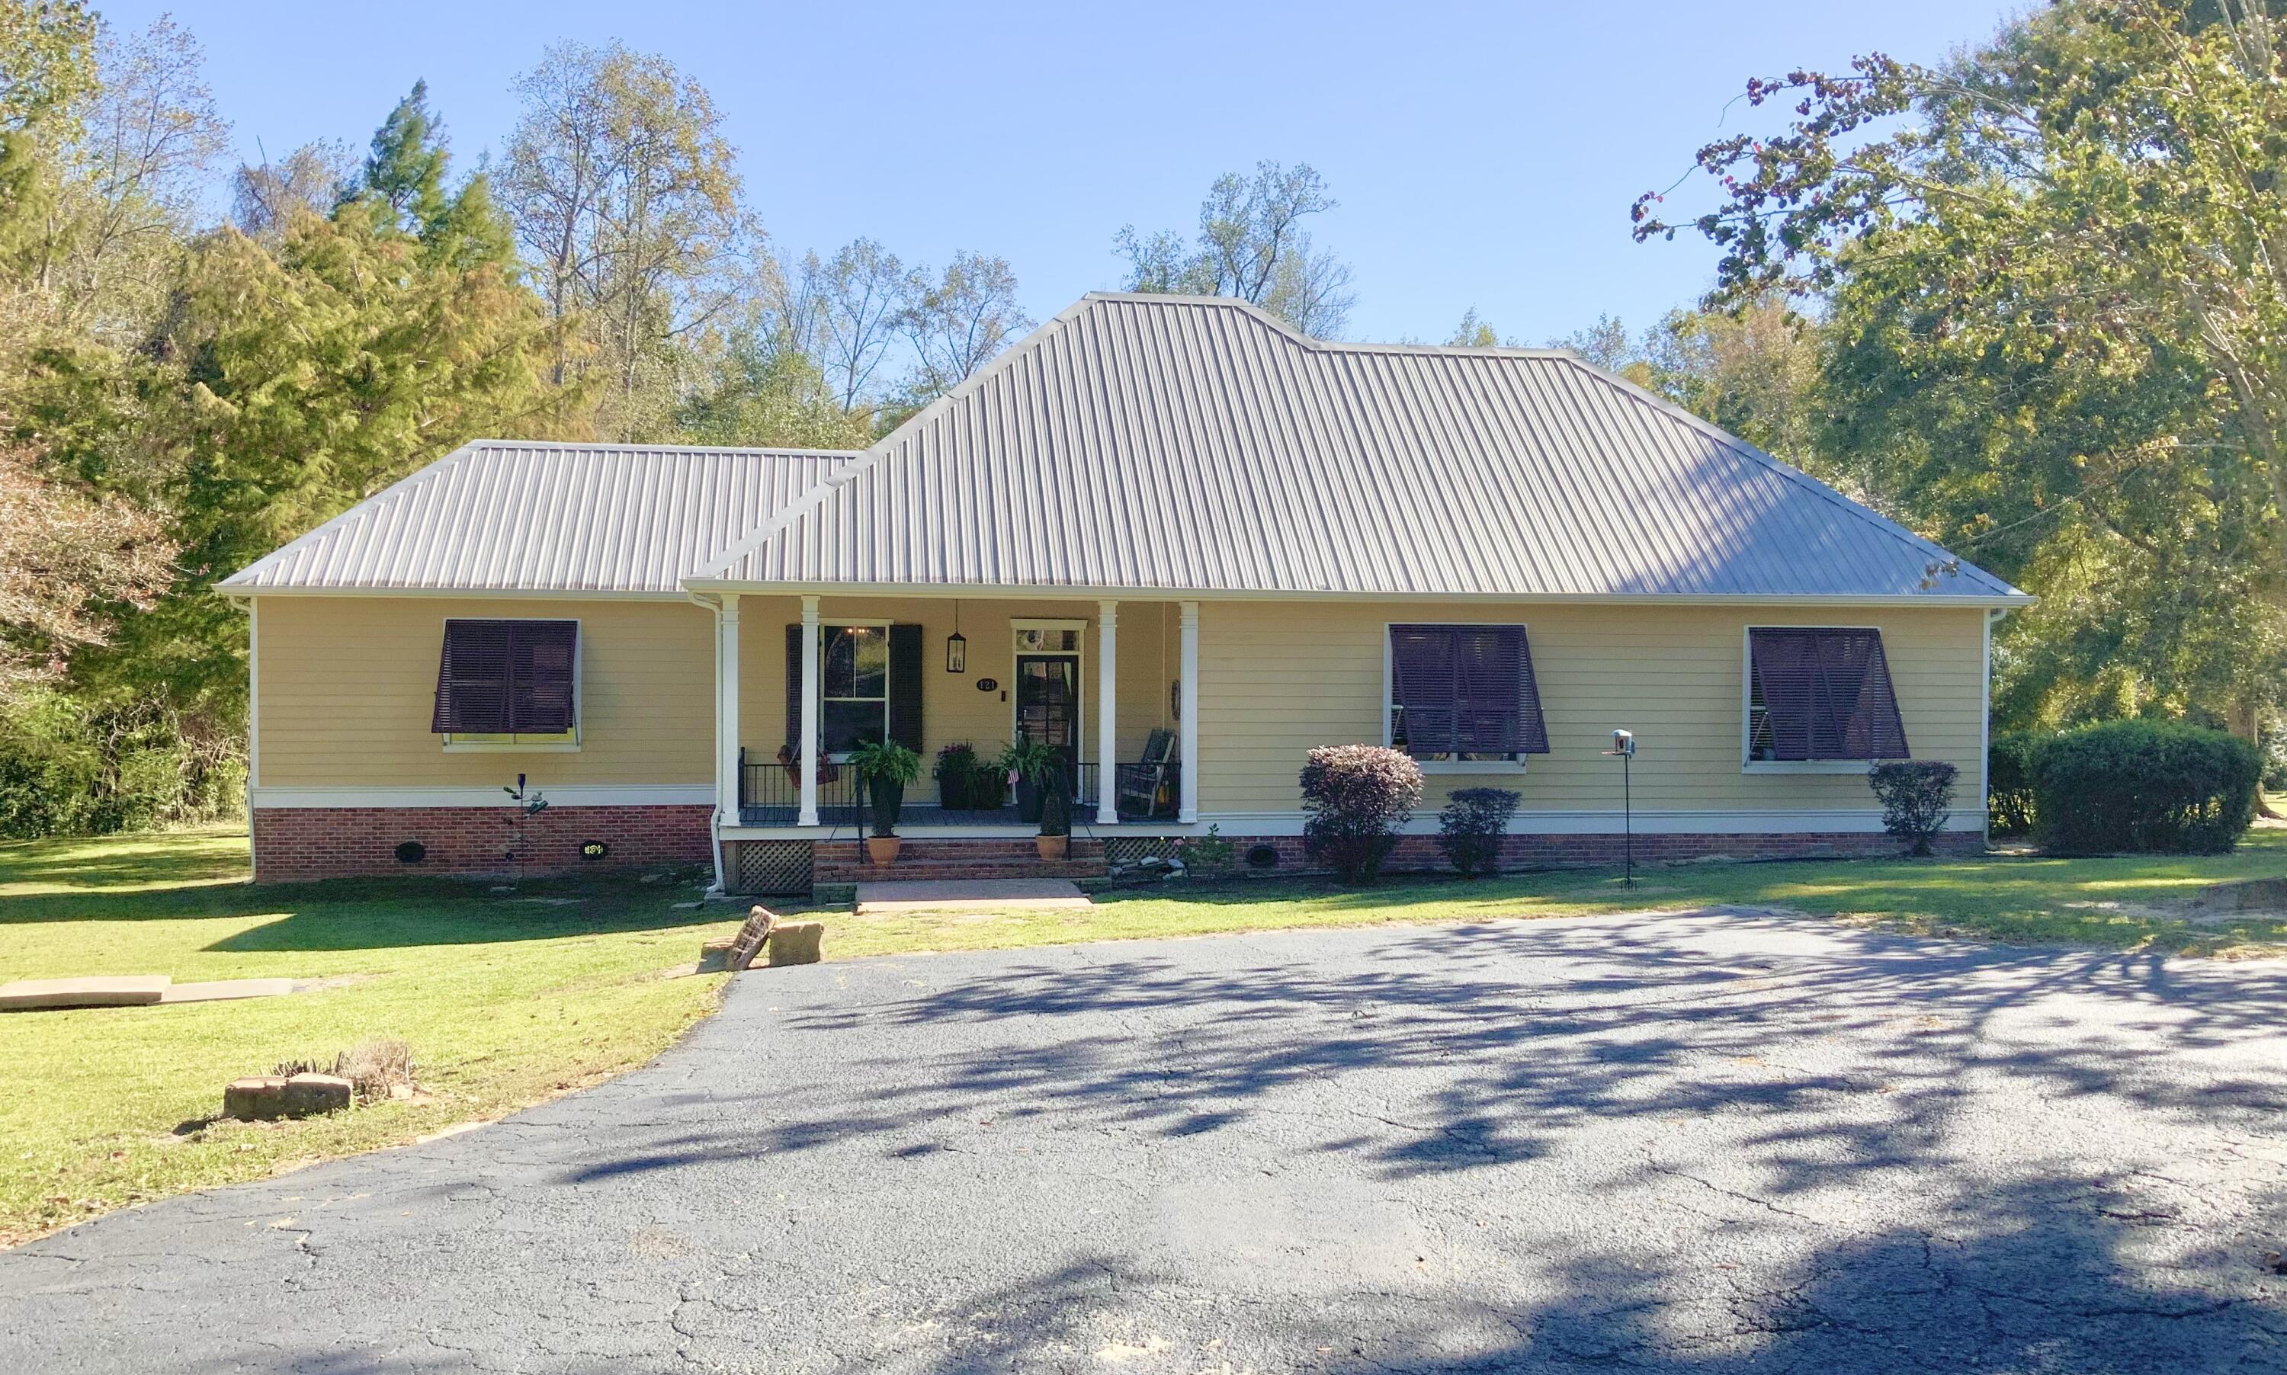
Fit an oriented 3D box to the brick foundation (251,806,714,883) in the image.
[{"bbox_3d":[-9.860,2.334,28.831,6.659,1.104,0.250,0,1,-8],"label":"brick foundation"}]

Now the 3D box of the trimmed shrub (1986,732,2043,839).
[{"bbox_3d":[13.520,1.528,29.800,1.150,1.680,1.150,0,1,-8],"label":"trimmed shrub"}]

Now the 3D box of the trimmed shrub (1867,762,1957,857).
[{"bbox_3d":[10.434,1.636,26.000,1.160,1.300,1.100,0,1,-7],"label":"trimmed shrub"}]

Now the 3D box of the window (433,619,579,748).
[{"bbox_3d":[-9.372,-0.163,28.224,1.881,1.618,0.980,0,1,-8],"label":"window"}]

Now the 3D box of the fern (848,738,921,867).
[{"bbox_3d":[-3.328,1.474,24.672,0.927,1.614,0.900,0,1,-8],"label":"fern"}]

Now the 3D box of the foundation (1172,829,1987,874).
[{"bbox_3d":[6.217,2.244,26.366,11.409,0.522,0.250,0,1,-8],"label":"foundation"}]

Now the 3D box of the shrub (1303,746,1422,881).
[{"bbox_3d":[2.854,1.642,24.878,1.620,1.755,1.440,0,1,-8],"label":"shrub"}]

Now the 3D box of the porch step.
[{"bbox_3d":[-2.327,2.235,24.709,3.728,0.460,0.700,0,1,-8],"label":"porch step"}]

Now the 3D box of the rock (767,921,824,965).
[{"bbox_3d":[-2.857,2.098,15.750,0.410,0.325,0.220,0,1,-20],"label":"rock"}]

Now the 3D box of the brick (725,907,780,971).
[{"bbox_3d":[-3.215,2.063,15.750,0.240,0.480,0.180,26,2,-9],"label":"brick"}]

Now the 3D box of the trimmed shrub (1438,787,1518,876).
[{"bbox_3d":[4.323,1.861,24.800,1.000,1.150,1.000,0,1,-7],"label":"trimmed shrub"}]

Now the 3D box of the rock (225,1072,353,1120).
[{"bbox_3d":[-4.722,2.261,10.600,0.640,0.180,0.250,0,1,-20],"label":"rock"}]

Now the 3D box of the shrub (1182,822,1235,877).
[{"bbox_3d":[0.849,2.117,24.950,0.700,0.730,0.600,0,1,-7],"label":"shrub"}]

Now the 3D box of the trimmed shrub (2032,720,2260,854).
[{"bbox_3d":[14.332,1.416,27.400,3.200,1.920,2.100,0,1,-7],"label":"trimmed shrub"}]

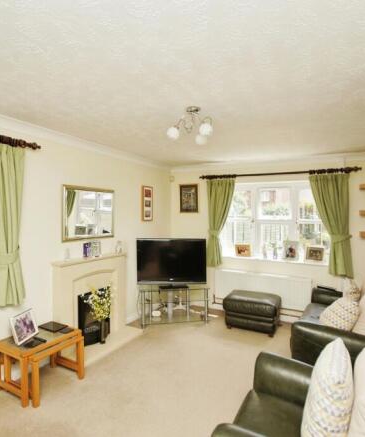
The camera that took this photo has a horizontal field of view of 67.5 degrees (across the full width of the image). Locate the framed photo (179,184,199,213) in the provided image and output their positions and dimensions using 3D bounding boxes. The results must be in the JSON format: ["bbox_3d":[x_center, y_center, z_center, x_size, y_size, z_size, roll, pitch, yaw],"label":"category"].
[{"bbox_3d":[0.111,-0.345,4.781,0.367,0.500,0.031,0,1,28],"label":"framed photo"}]

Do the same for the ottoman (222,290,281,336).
[{"bbox_3d":[0.972,1.286,3.775,0.643,0.418,0.469,0,1,28],"label":"ottoman"}]

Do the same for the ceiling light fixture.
[{"bbox_3d":[0.075,-0.735,2.230,0.370,0.275,0.370,1,1,27],"label":"ceiling light fixture"}]

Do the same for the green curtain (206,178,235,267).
[{"bbox_3d":[0.577,0.061,4.159,0.441,1.341,0.120,1,1,27],"label":"green curtain"}]

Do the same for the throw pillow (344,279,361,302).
[{"bbox_3d":[1.724,0.828,2.904,0.143,0.408,0.418,21,11,28],"label":"throw pillow"}]

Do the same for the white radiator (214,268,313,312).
[{"bbox_3d":[1.129,1.016,3.923,1.338,0.455,0.090,1,1,27],"label":"white radiator"}]

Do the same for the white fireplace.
[{"bbox_3d":[-0.945,0.990,3.250,0.398,1.020,1.153,0,1,28],"label":"white fireplace"}]

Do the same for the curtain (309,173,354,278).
[{"bbox_3d":[2.009,0.083,3.704,0.530,1.438,0.122,0,1,28],"label":"curtain"}]

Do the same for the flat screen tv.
[{"bbox_3d":[-0.156,0.617,3.870,0.980,0.655,0.110,0,1,-9],"label":"flat screen tv"}]

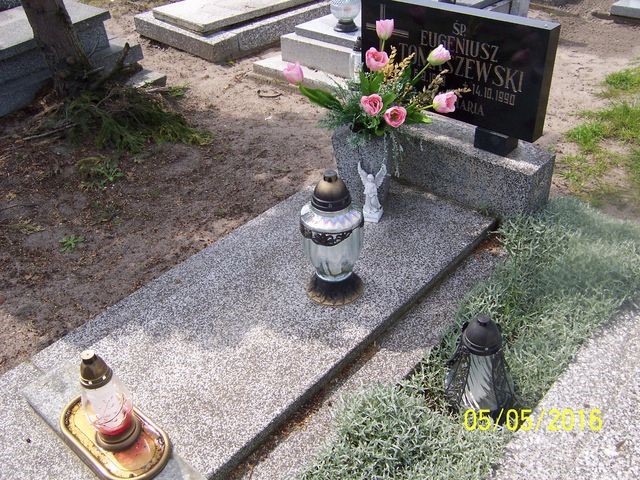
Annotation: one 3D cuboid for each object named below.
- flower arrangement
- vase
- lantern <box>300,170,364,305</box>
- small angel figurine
[{"bbox_3d":[0.136,-0.456,1.783,0.549,0.370,0.314,27,46,35],"label":"flower arrangement"},{"bbox_3d":[0.136,-0.234,1.993,0.176,0.235,0.176,27,46,35],"label":"vase"},{"bbox_3d":[0.032,-0.016,1.598,0.168,0.366,0.168,-2,36,2],"label":"lantern"},{"bbox_3d":[0.171,-0.145,1.913,0.083,0.184,0.058,9,38,17],"label":"small angel figurine"}]

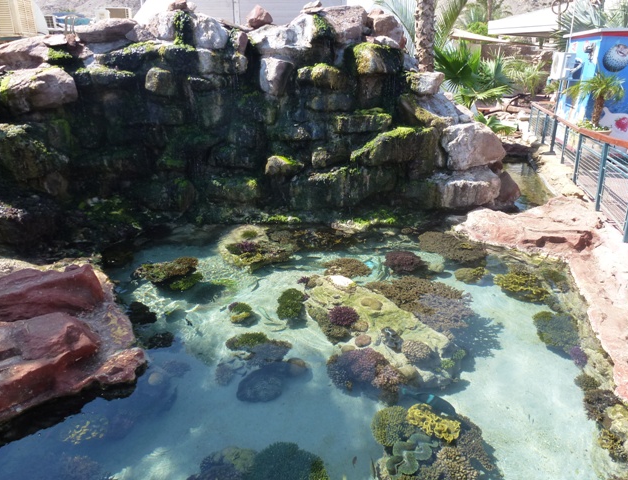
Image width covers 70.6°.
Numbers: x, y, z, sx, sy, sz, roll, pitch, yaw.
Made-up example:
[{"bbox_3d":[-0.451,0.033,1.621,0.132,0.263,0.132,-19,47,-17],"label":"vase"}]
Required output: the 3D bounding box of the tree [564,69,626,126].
[{"bbox_3d":[7.097,-3.580,11.187,1.330,1.350,1.330,12,23,29],"label":"tree"}]

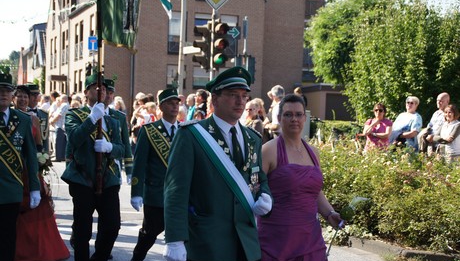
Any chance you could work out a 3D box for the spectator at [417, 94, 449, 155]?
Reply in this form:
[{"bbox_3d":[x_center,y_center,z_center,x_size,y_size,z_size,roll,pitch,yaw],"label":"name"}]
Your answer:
[{"bbox_3d":[3.036,0.113,11.317,0.540,1.350,0.680,4,2,40],"label":"spectator"}]

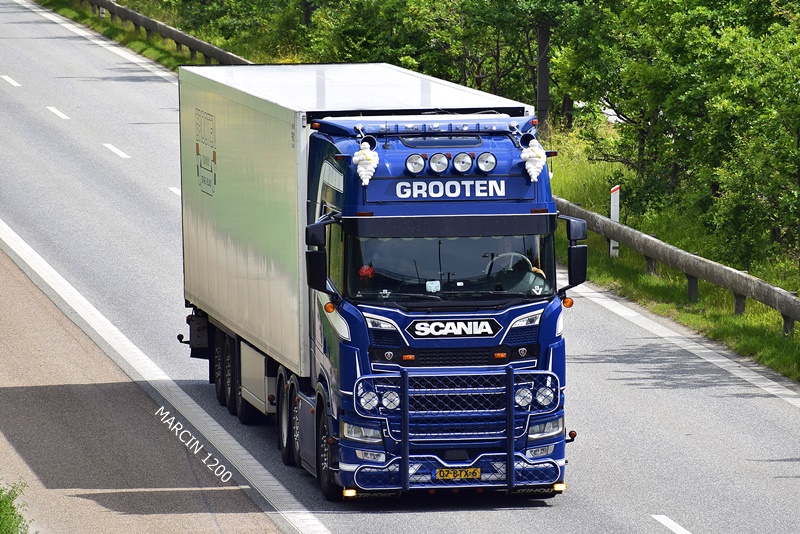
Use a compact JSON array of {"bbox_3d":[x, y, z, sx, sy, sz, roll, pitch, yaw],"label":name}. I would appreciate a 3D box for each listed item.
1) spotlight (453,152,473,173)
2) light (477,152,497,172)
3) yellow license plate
[{"bbox_3d":[0.662,-1.090,76.908,0.210,0.210,0.130,-1,4,-7],"label":"spotlight"},{"bbox_3d":[0.912,-1.100,77.065,0.210,0.210,0.110,-1,4,-7],"label":"light"},{"bbox_3d":[0.599,2.175,76.900,0.510,0.110,0.015,-1,4,-7],"label":"yellow license plate"}]

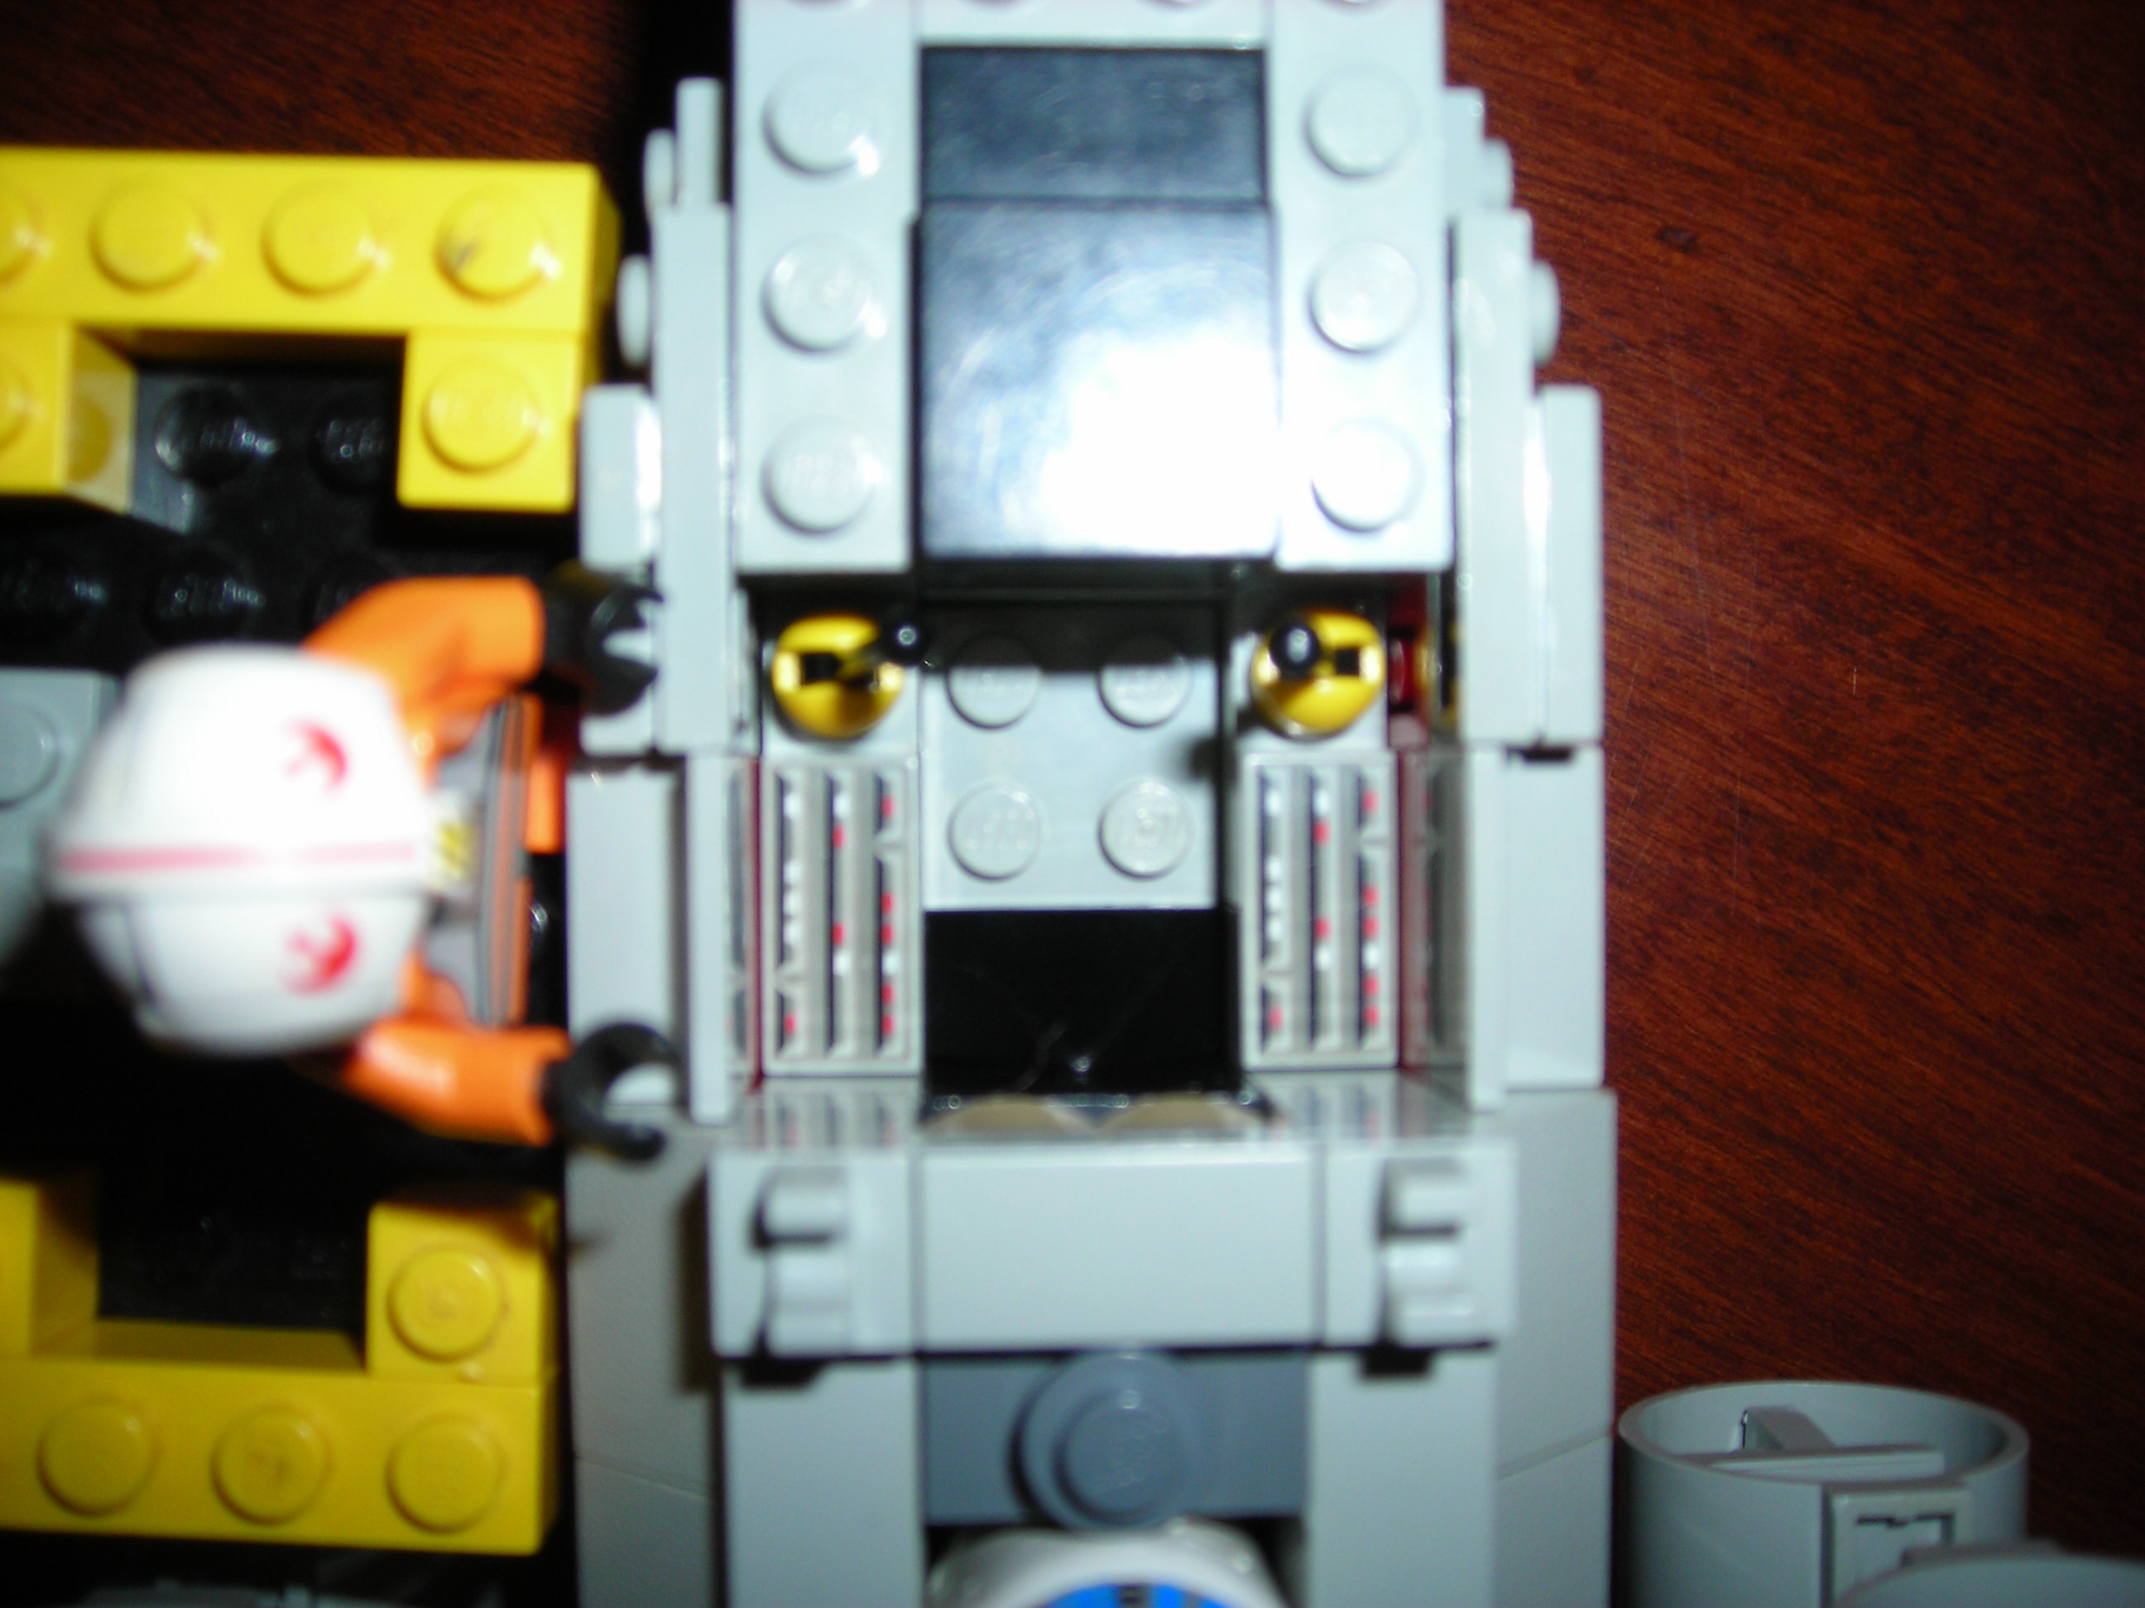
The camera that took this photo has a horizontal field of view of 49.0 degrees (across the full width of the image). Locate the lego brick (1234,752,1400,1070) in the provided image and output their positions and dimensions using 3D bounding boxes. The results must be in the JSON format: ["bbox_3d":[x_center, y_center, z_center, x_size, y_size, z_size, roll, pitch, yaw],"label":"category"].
[{"bbox_3d":[0.012,0.005,0.120,0.008,0.003,0.016,0,90,-3],"label":"lego brick"}]

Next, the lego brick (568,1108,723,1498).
[{"bbox_3d":[-0.015,0.022,0.103,0.016,0.010,0.016,0,90,-3],"label":"lego brick"}]

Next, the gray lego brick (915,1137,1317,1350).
[{"bbox_3d":[0.002,0.018,0.094,0.016,0.003,0.008,0,90,-3],"label":"gray lego brick"}]

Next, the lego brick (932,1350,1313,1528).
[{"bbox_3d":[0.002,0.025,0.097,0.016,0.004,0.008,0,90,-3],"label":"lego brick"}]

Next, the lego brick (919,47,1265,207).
[{"bbox_3d":[0.001,-0.030,0.107,0.016,0.003,0.008,0,90,-3],"label":"lego brick"}]

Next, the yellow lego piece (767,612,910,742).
[{"bbox_3d":[-0.012,-0.006,0.117,0.006,0.005,0.006,-1,92,-3],"label":"yellow lego piece"}]

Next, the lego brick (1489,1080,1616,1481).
[{"bbox_3d":[0.017,0.021,0.104,0.016,0.010,0.016,0,90,-3],"label":"lego brick"}]

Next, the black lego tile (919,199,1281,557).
[{"bbox_3d":[0.001,-0.018,0.104,0.016,0.003,0.016,0,90,-3],"label":"black lego tile"}]

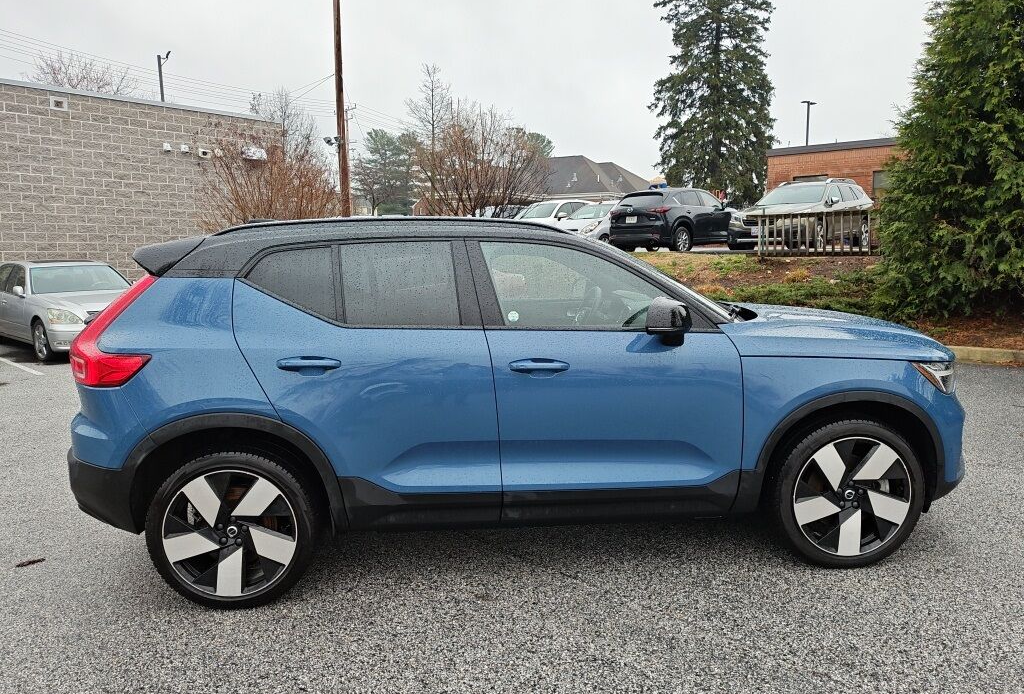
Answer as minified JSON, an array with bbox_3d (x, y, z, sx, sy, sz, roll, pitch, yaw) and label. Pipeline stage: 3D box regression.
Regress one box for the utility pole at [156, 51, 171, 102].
[{"bbox_3d":[-12.630,-6.718,27.283,0.600,7.996,0.350,-1,8,0],"label":"utility pole"}]

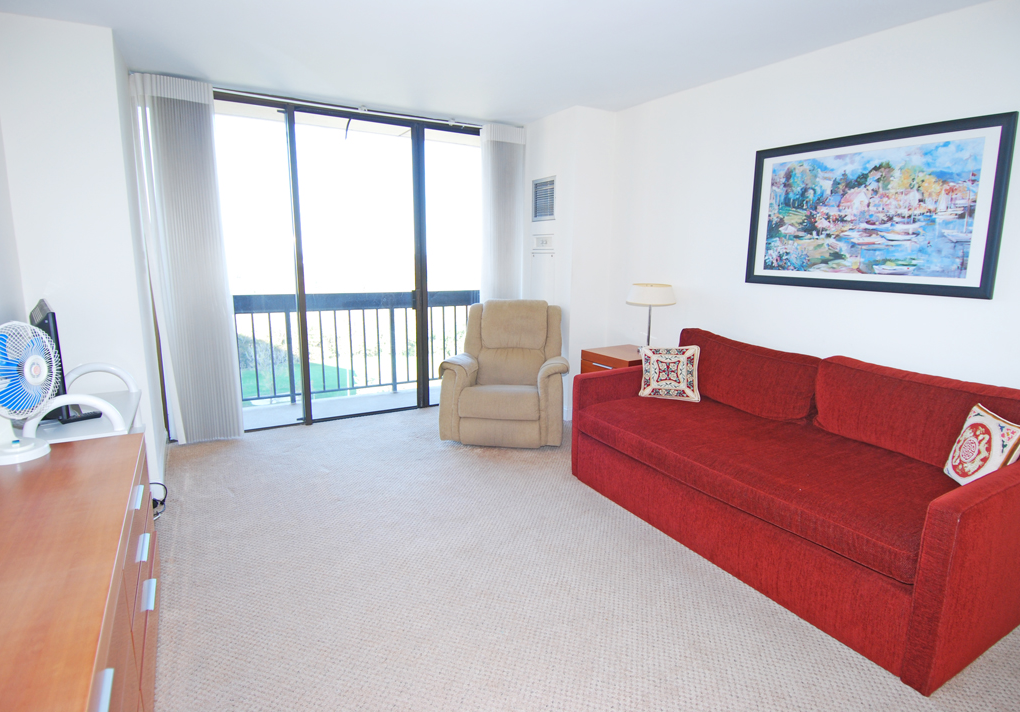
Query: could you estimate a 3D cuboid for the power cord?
[{"bbox_3d":[-1.864,0.750,2.786,0.120,0.113,0.254,-6,12,-31],"label":"power cord"}]

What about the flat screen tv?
[{"bbox_3d":[-2.059,0.018,2.438,0.200,0.491,0.654,-9,15,-43],"label":"flat screen tv"}]

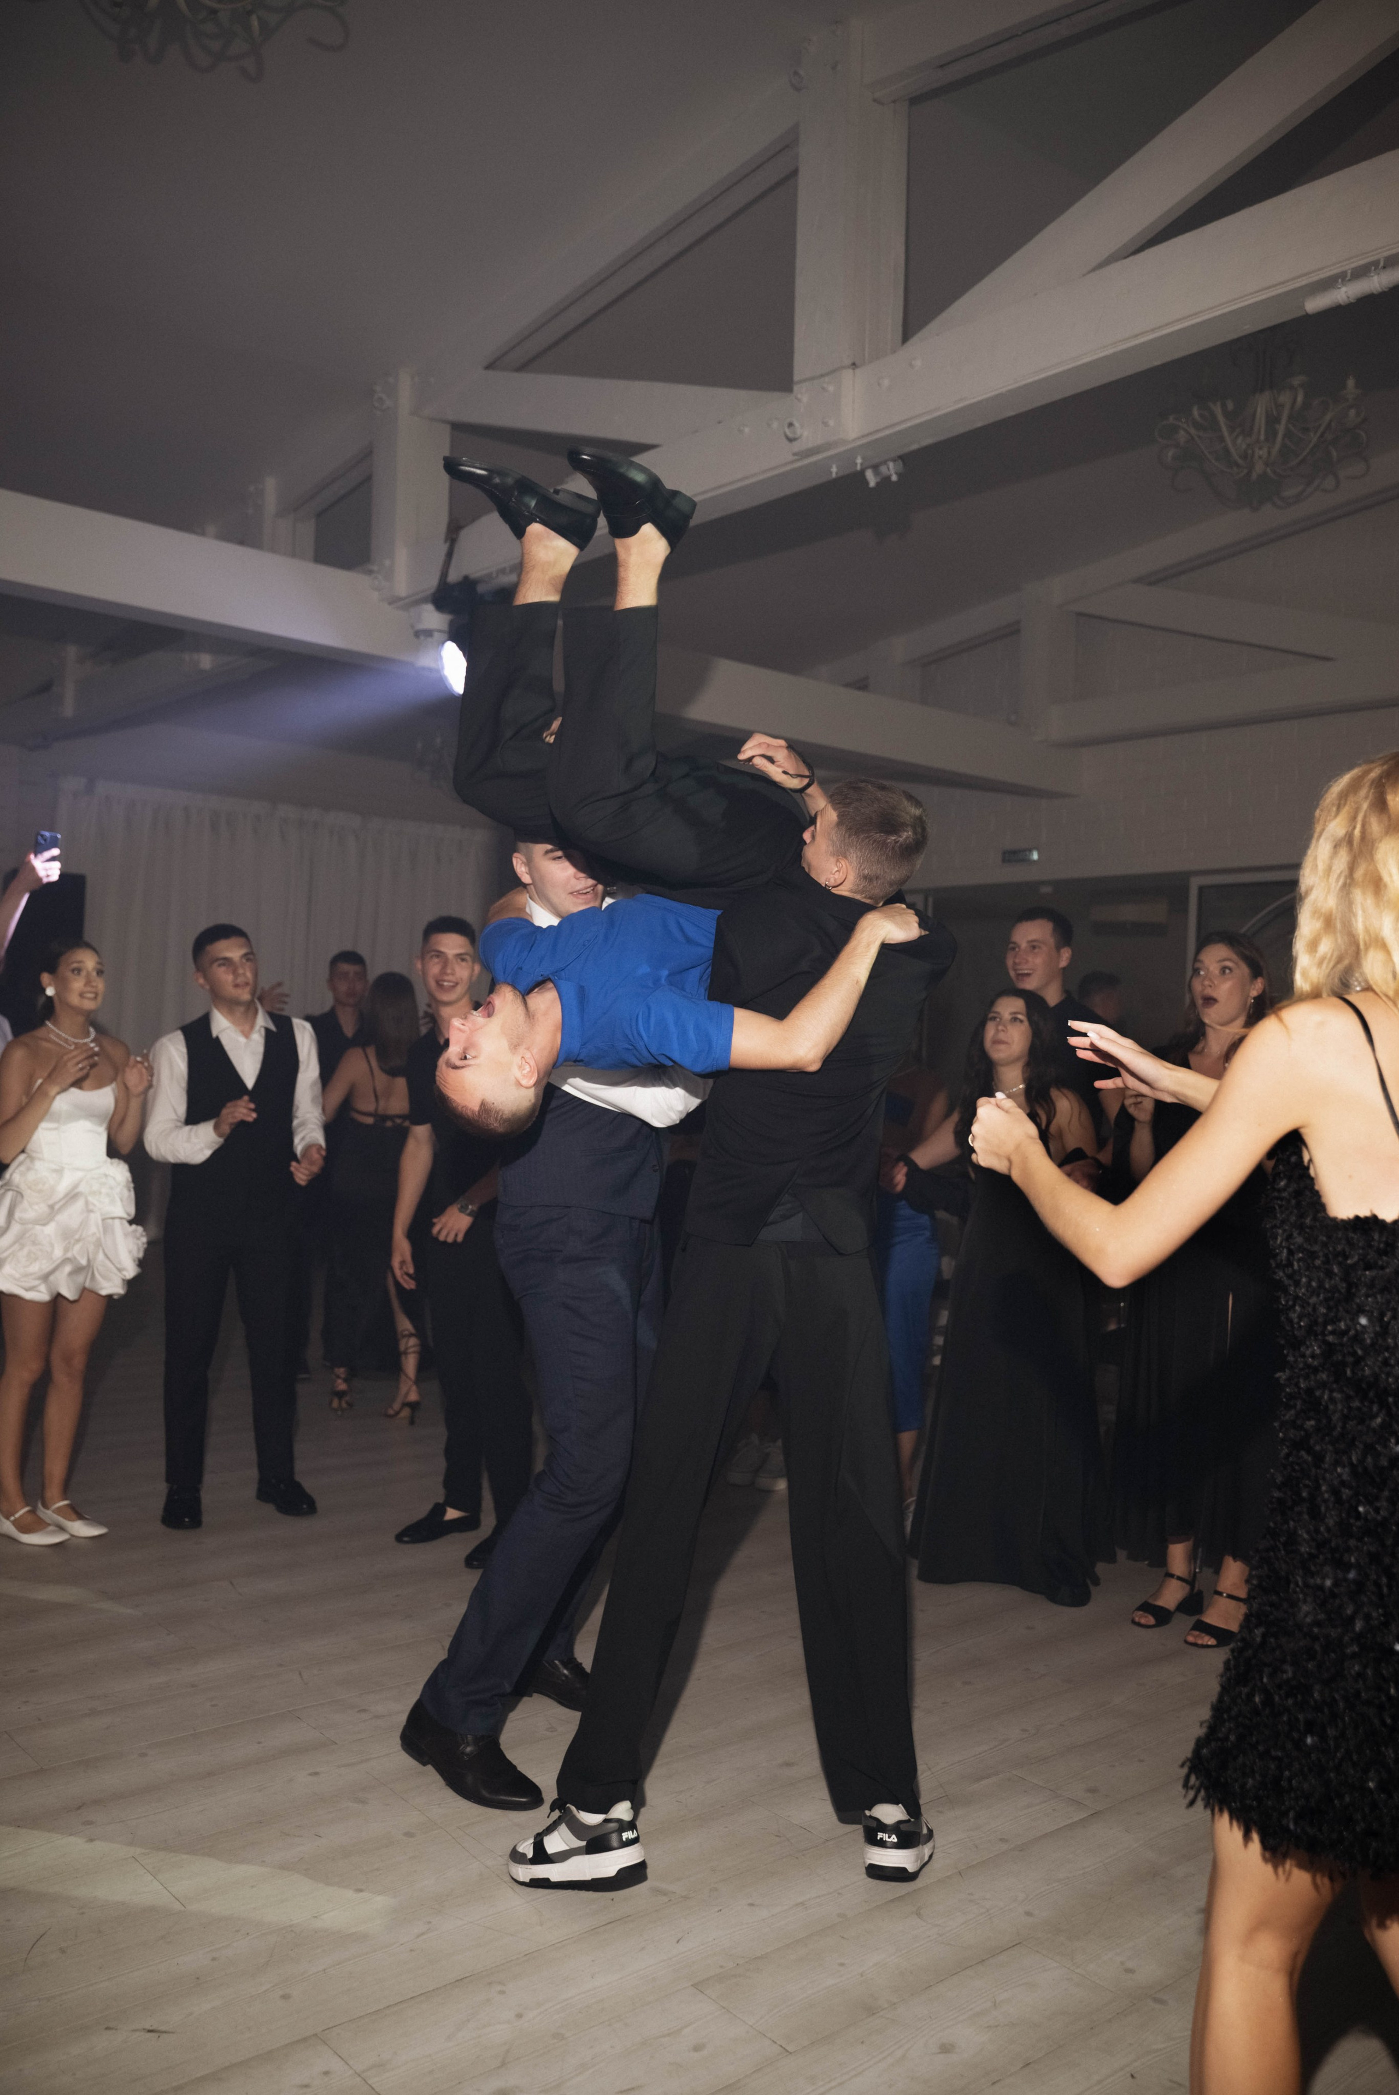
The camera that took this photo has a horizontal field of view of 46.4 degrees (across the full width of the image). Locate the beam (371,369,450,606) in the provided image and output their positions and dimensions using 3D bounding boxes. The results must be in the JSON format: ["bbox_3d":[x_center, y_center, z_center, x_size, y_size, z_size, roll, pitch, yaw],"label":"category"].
[{"bbox_3d":[-1.153,-2.197,6.468,0.218,0.895,0.198,2,0,-41],"label":"beam"}]

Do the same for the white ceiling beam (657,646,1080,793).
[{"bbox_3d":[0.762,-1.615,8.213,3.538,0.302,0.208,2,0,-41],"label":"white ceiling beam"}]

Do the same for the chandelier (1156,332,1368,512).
[{"bbox_3d":[1.964,-2.215,5.692,0.718,0.604,0.718,2,0,19],"label":"chandelier"}]

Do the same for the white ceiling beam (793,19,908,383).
[{"bbox_3d":[0.426,-2.368,4.658,0.208,1.040,0.208,2,0,-41],"label":"white ceiling beam"}]

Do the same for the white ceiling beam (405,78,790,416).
[{"bbox_3d":[-0.348,-2.603,5.570,0.187,0.193,2.186,2,-8,-41],"label":"white ceiling beam"}]

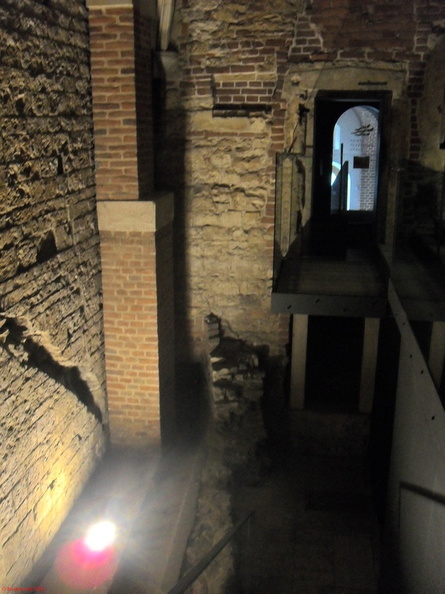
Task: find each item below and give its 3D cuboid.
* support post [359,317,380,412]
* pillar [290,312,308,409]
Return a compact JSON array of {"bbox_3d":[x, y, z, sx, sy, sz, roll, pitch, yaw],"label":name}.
[{"bbox_3d":[1.442,0.643,5.903,0.141,1.023,0.150,3,16,9],"label":"support post"},{"bbox_3d":[0.771,0.617,6.011,0.148,1.038,0.150,3,16,9],"label":"pillar"}]

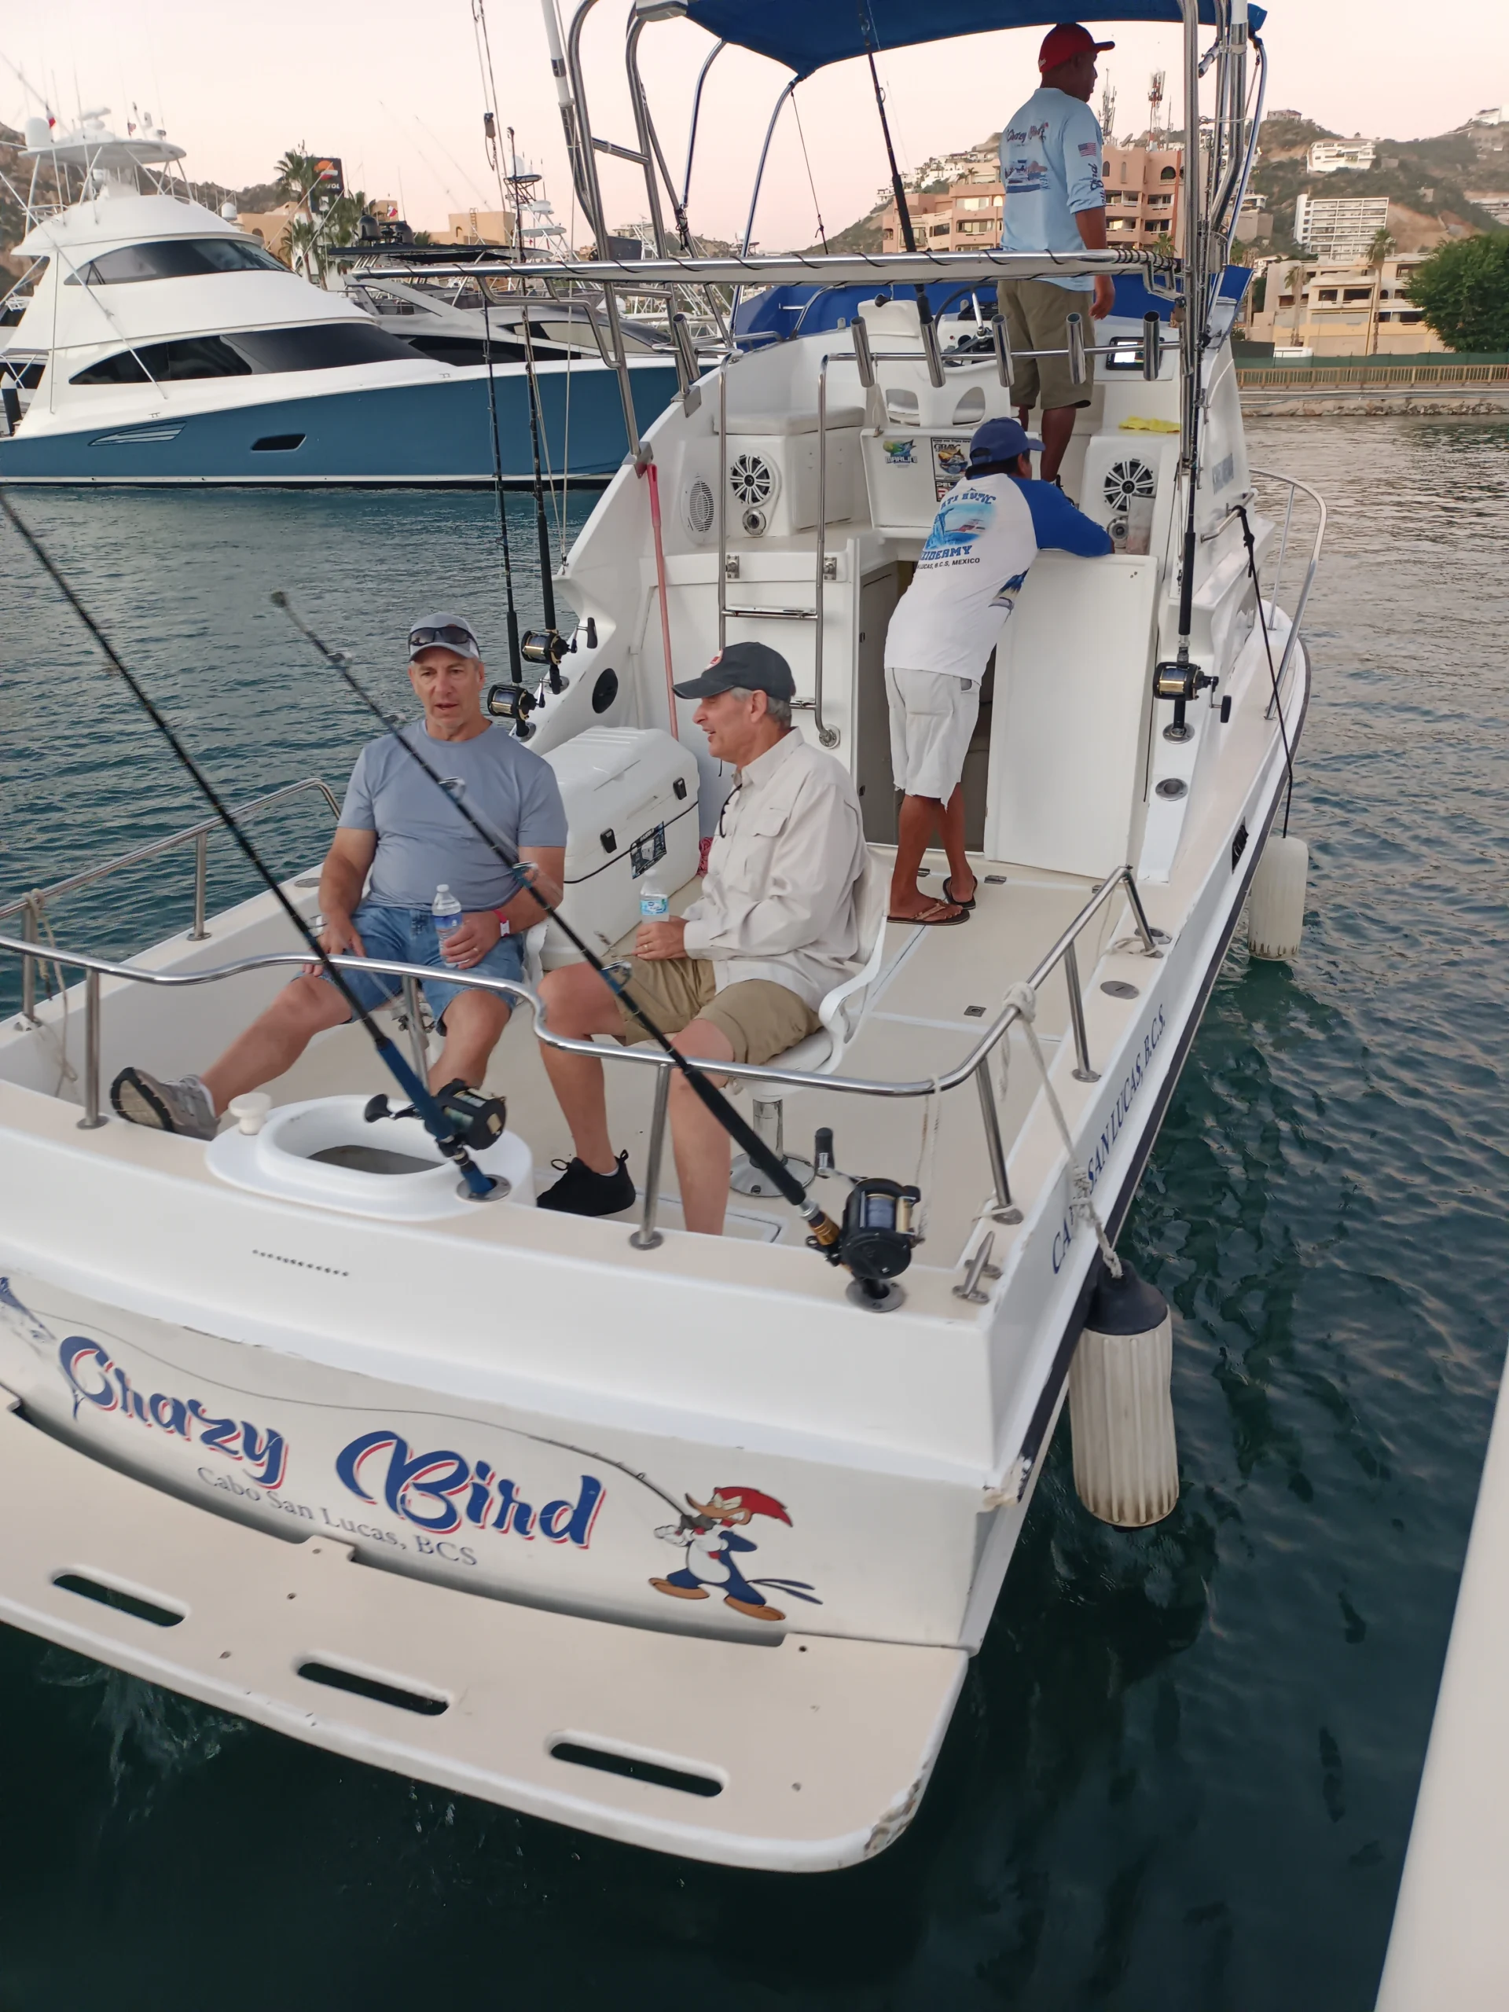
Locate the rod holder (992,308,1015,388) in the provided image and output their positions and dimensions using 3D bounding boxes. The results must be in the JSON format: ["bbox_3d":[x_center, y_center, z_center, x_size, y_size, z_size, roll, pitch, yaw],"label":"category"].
[{"bbox_3d":[0.874,-2.293,5.090,0.053,0.270,0.053,2,51,21],"label":"rod holder"}]

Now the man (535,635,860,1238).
[{"bbox_3d":[-0.105,-0.136,3.225,0.780,1.290,0.580,-12,26,-25],"label":"man"}]

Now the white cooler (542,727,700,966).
[{"bbox_3d":[-0.597,-0.592,5.054,0.480,0.550,0.920,8,25,21],"label":"white cooler"}]

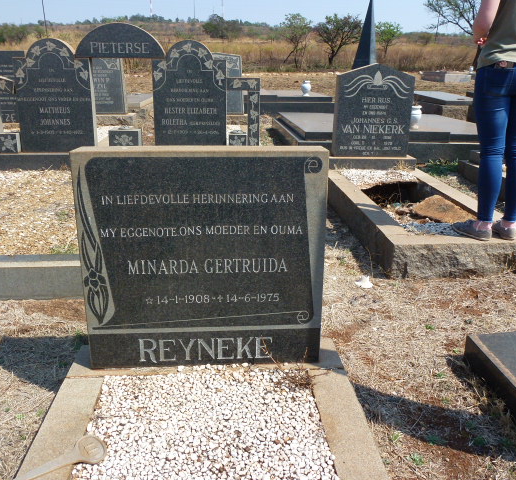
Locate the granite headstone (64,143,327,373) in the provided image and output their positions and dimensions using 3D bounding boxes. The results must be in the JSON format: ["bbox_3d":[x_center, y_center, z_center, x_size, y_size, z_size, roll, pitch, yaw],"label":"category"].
[{"bbox_3d":[-0.175,0.068,1.561,0.760,0.700,0.120,-1,17,-3],"label":"granite headstone"}]

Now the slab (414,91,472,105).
[{"bbox_3d":[3.906,-2.885,9.846,0.920,0.080,2.000,0,21,-2],"label":"slab"}]

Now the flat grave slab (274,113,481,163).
[{"bbox_3d":[1.630,-1.511,6.846,2.494,0.355,2.306,-1,21,-4],"label":"flat grave slab"}]

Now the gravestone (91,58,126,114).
[{"bbox_3d":[-2.391,-2.341,7.226,0.760,0.860,0.120,0,18,-2],"label":"gravestone"}]

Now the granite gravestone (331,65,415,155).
[{"bbox_3d":[1.052,-1.192,4.445,0.700,0.830,0.110,-1,18,-4],"label":"granite gravestone"}]

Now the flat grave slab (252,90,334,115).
[{"bbox_3d":[0.436,-3.113,10.868,2.150,0.360,2.150,-1,21,-3],"label":"flat grave slab"}]

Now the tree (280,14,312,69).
[{"bbox_3d":[2.390,-12.351,30.008,2.000,3.100,2.000,0,19,-2],"label":"tree"}]

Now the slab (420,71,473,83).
[{"bbox_3d":[7.710,-6.700,19.764,1.043,0.287,2.400,-1,21,-4],"label":"slab"}]

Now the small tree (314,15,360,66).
[{"bbox_3d":[6.359,-15.940,38.449,3.536,3.802,3.346,-1,21,-4],"label":"small tree"}]

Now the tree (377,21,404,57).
[{"bbox_3d":[11.919,-18.000,43.487,2.313,3.297,2.188,-1,21,-4],"label":"tree"}]

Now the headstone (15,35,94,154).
[{"bbox_3d":[-1.895,-1.320,4.453,0.700,0.996,0.115,-1,18,-4],"label":"headstone"}]

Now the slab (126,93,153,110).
[{"bbox_3d":[-2.961,-2.924,10.450,1.150,0.300,2.195,-1,21,-4],"label":"slab"}]

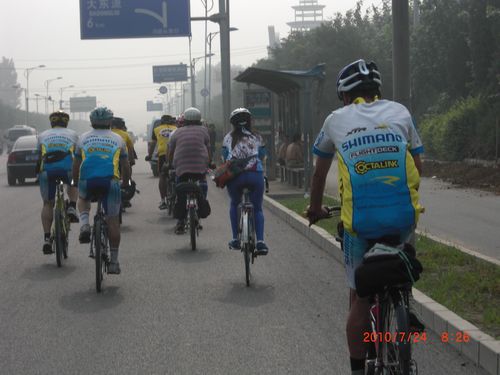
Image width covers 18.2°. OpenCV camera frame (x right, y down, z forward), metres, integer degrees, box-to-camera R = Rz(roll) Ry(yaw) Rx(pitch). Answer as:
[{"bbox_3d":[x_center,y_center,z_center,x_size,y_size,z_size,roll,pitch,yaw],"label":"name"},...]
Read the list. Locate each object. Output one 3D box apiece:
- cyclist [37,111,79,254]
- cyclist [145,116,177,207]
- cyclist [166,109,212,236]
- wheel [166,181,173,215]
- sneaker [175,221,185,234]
[{"bbox_3d":[-2.180,-0.057,17.650,0.460,1.600,0.850,-1,2,-3],"label":"cyclist"},{"bbox_3d":[-1.510,-0.444,27.700,0.620,1.680,0.850,-1,2,-3],"label":"cyclist"},{"bbox_3d":[-0.780,-0.209,19.800,0.540,1.610,0.850,-1,2,-3],"label":"cyclist"},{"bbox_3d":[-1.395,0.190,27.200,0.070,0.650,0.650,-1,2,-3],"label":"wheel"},{"bbox_3d":[-0.887,0.511,19.700,0.110,0.130,0.280,-1,-8,-3],"label":"sneaker"}]

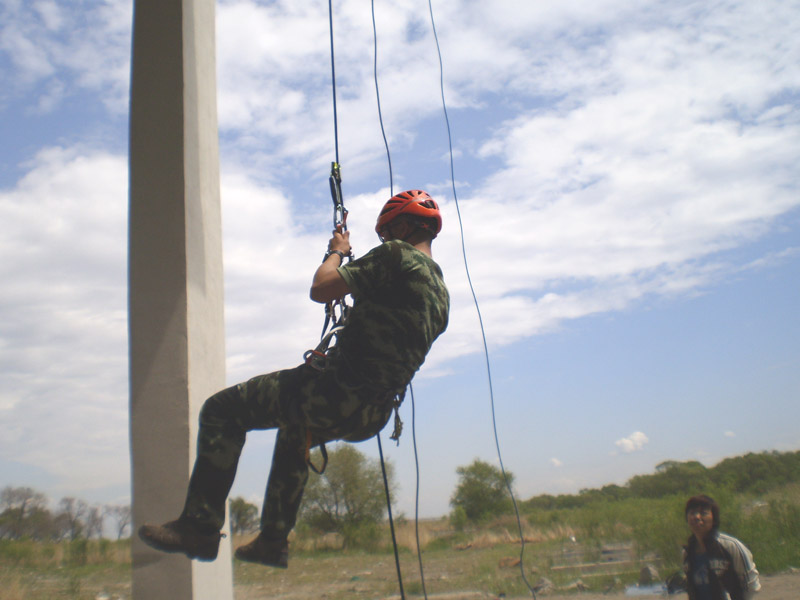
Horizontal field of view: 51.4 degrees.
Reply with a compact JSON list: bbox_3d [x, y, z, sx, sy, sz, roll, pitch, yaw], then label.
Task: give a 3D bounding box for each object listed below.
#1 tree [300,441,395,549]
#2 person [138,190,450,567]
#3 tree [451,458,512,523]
[{"bbox_3d":[-3.305,11.809,50.000,6.000,6.300,5.600,-4,-15,0],"label":"tree"},{"bbox_3d":[-0.325,0.245,2.900,0.950,1.310,0.570,-11,-16,25],"label":"person"},{"bbox_3d":[8.032,18.775,82.000,6.100,6.300,5.800,-4,-15,0],"label":"tree"}]

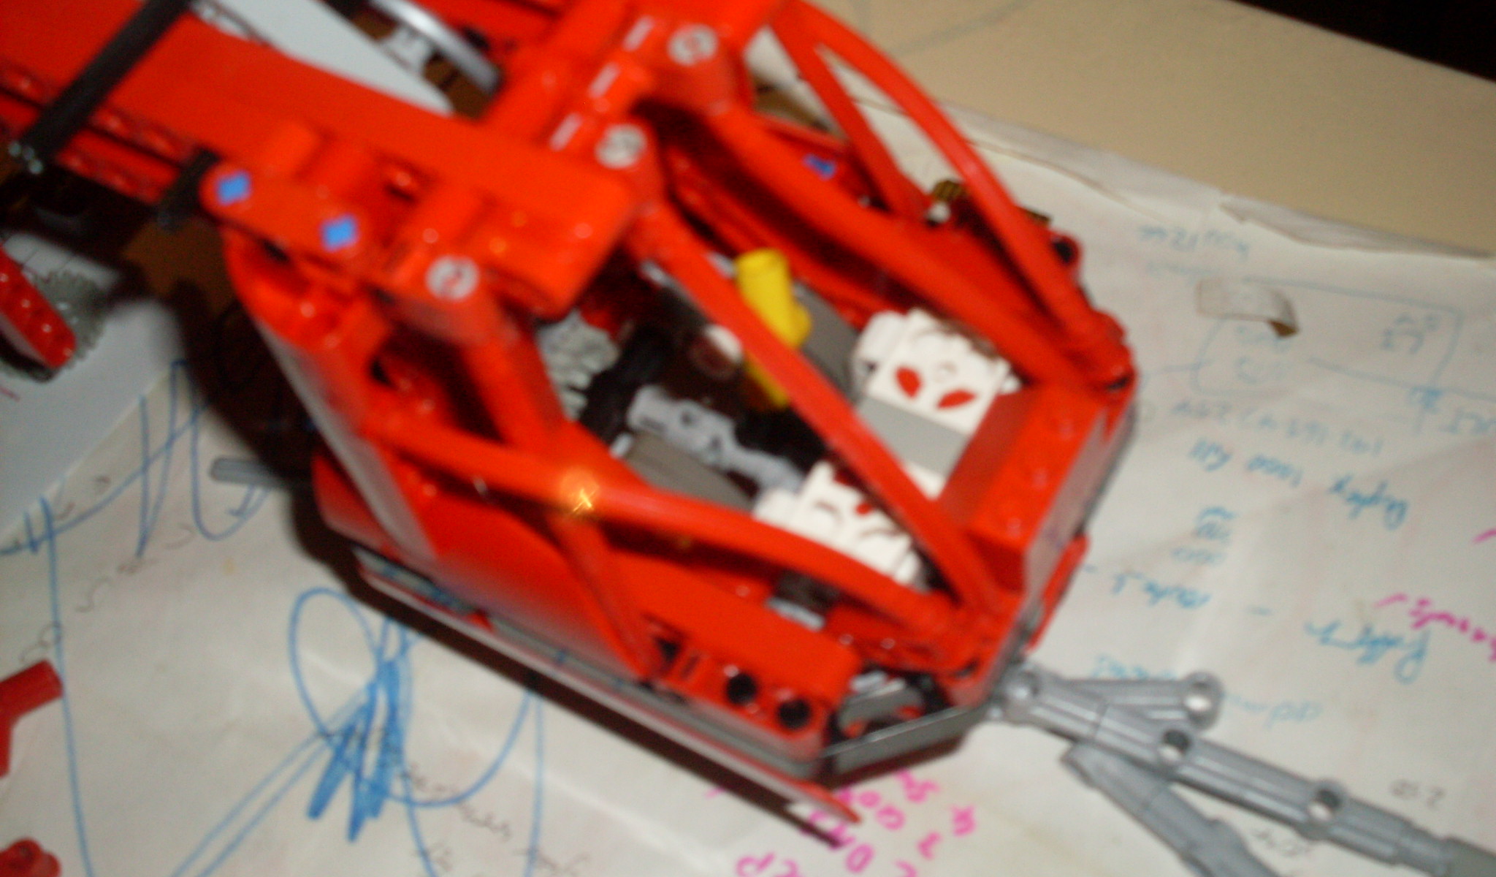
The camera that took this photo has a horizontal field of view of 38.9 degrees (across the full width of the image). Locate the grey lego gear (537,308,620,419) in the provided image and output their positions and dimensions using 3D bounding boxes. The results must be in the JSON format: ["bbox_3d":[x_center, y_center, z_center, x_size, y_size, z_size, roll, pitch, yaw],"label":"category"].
[{"bbox_3d":[-0.025,-0.011,0.312,0.009,0.017,0.017,24,68,19],"label":"grey lego gear"}]

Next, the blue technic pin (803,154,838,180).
[{"bbox_3d":[0.012,-0.036,0.311,0.006,0.016,0.006,23,67,27],"label":"blue technic pin"}]

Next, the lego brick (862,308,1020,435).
[{"bbox_3d":[0.027,-0.008,0.302,0.021,0.009,0.016,24,68,19],"label":"lego brick"}]

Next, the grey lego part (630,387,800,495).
[{"bbox_3d":[-0.004,0.000,0.303,0.028,0.007,0.007,24,68,19],"label":"grey lego part"}]

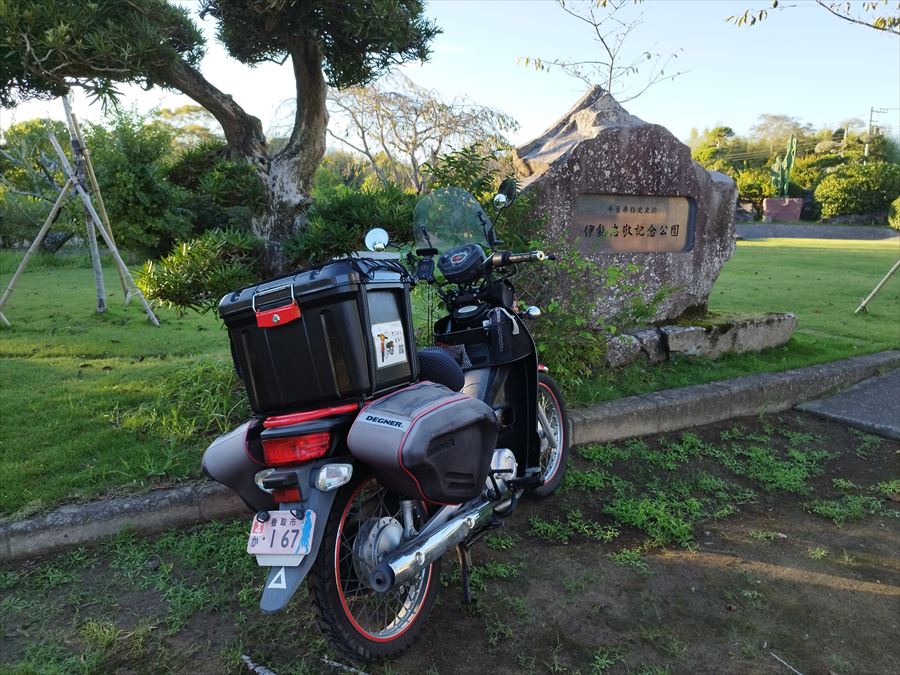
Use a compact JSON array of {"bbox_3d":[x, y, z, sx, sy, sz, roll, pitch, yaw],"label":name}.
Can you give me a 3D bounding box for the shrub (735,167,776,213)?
[{"bbox_3d":[14.348,-6.949,29.500,2.100,2.200,1.900,0,11,0],"label":"shrub"}]

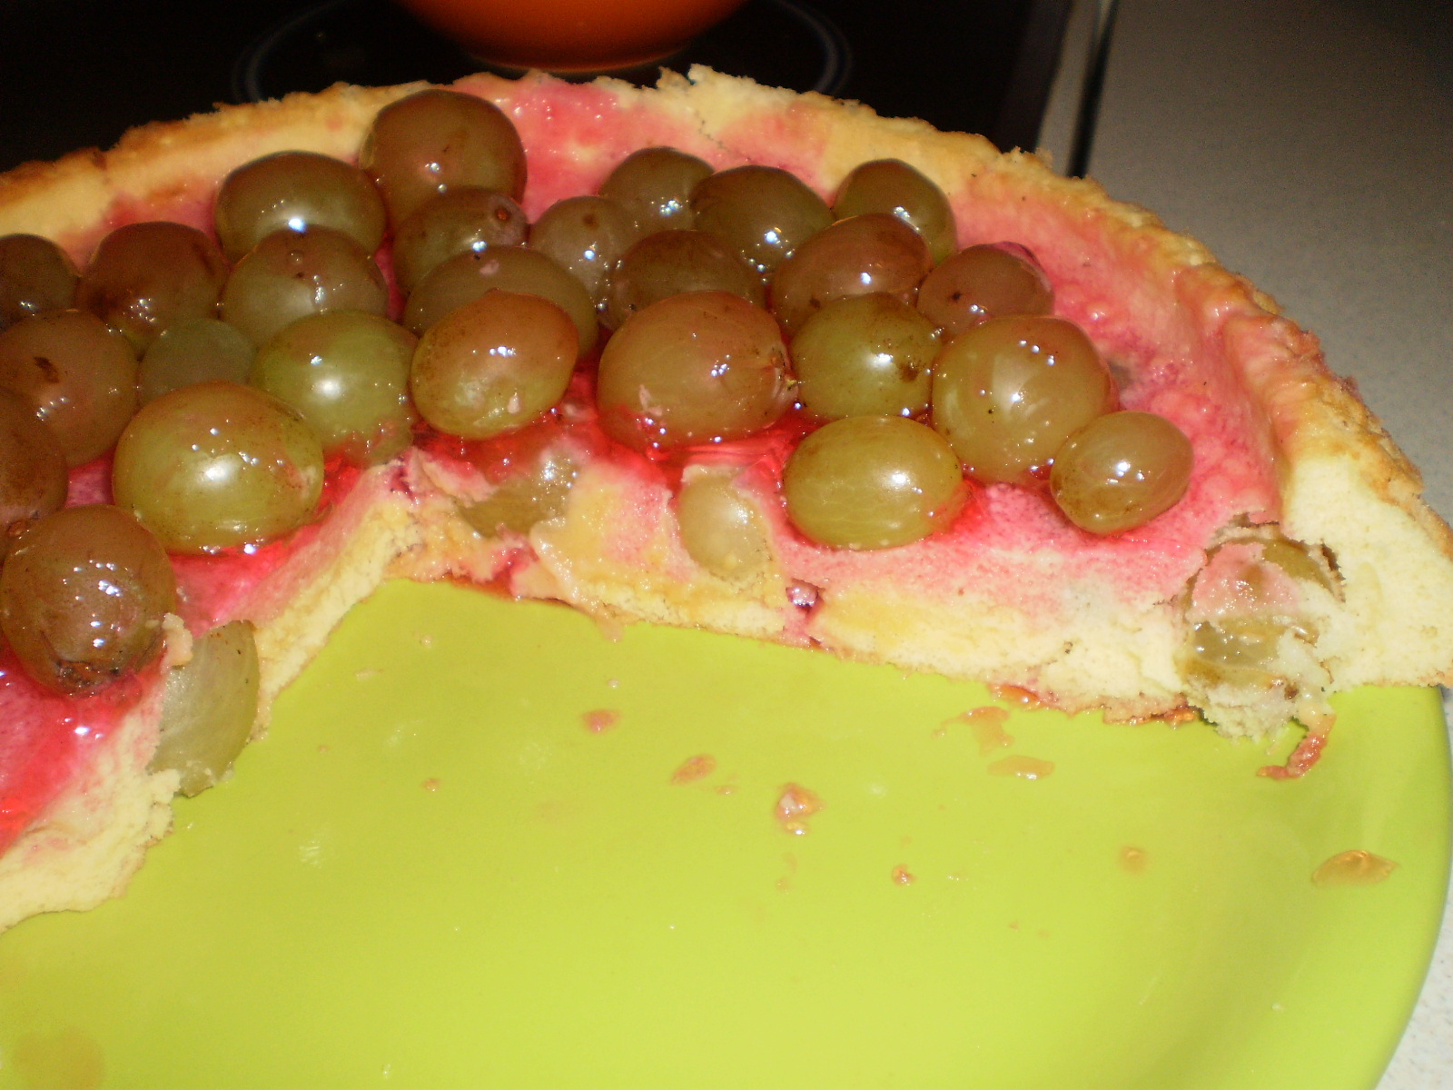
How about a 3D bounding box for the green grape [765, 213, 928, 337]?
[{"bbox_3d":[0.019,-0.040,0.229,0.025,0.019,0.019,-12,41,-15],"label":"green grape"}]

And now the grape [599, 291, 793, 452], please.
[{"bbox_3d":[-0.004,-0.024,0.210,0.027,0.022,0.022,-4,40,-6],"label":"grape"}]

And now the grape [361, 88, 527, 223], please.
[{"bbox_3d":[-0.046,-0.062,0.244,0.026,0.023,0.023,1,39,0],"label":"grape"}]

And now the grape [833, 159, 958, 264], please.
[{"bbox_3d":[0.028,-0.055,0.253,0.021,0.020,0.021,0,39,0],"label":"grape"}]

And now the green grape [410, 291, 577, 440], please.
[{"bbox_3d":[-0.034,-0.026,0.217,0.024,0.021,0.023,0,39,0],"label":"green grape"}]

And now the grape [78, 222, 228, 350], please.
[{"bbox_3d":[-0.086,-0.038,0.225,0.021,0.019,0.019,1,39,0],"label":"grape"}]

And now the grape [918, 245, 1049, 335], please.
[{"bbox_3d":[0.039,-0.038,0.231,0.021,0.016,0.016,-5,40,-8],"label":"grape"}]

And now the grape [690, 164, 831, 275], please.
[{"bbox_3d":[0.006,-0.054,0.252,0.024,0.019,0.022,0,39,0],"label":"grape"}]

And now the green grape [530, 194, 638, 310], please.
[{"bbox_3d":[-0.023,-0.047,0.243,0.019,0.019,0.019,0,39,0],"label":"green grape"}]

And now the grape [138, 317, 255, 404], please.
[{"bbox_3d":[-0.078,-0.025,0.223,0.018,0.017,0.017,0,39,0],"label":"grape"}]

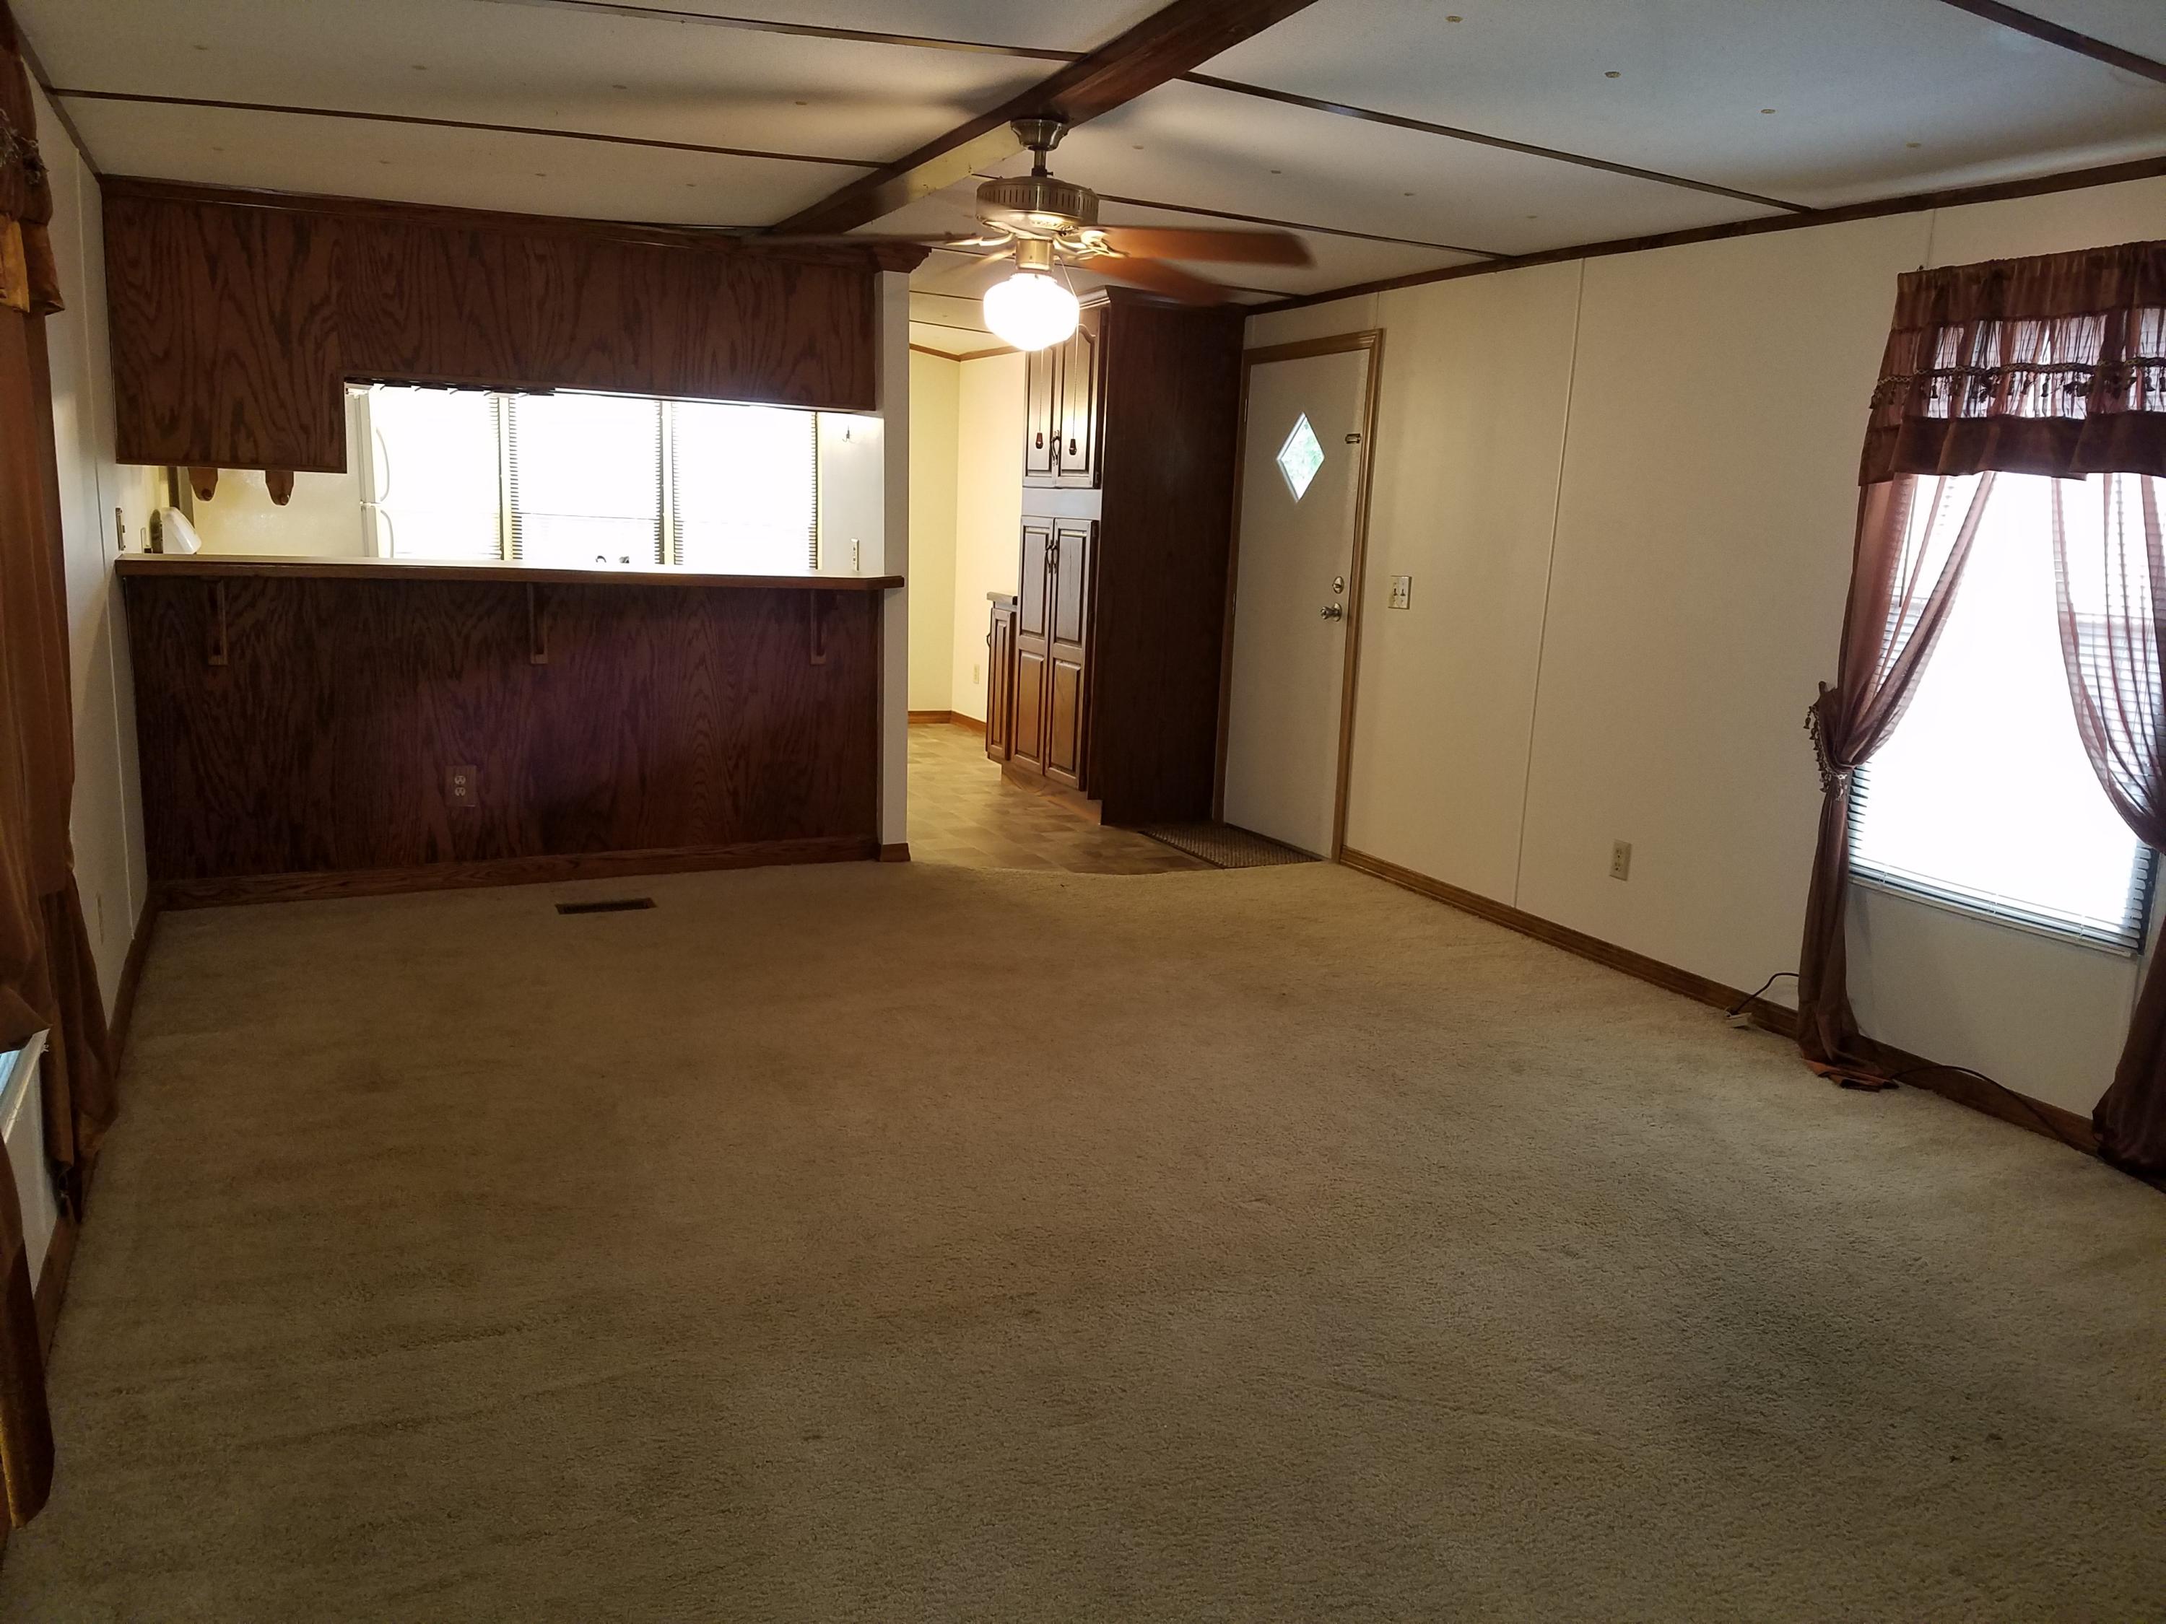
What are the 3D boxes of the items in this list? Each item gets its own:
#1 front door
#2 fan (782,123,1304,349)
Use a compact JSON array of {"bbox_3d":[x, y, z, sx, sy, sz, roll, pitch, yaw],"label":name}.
[{"bbox_3d":[0.852,-0.827,6.504,0.055,1.920,0.850,-3,12,-25],"label":"front door"},{"bbox_3d":[-0.108,-1.301,3.681,1.300,0.500,1.300,-3,12,-25],"label":"fan"}]

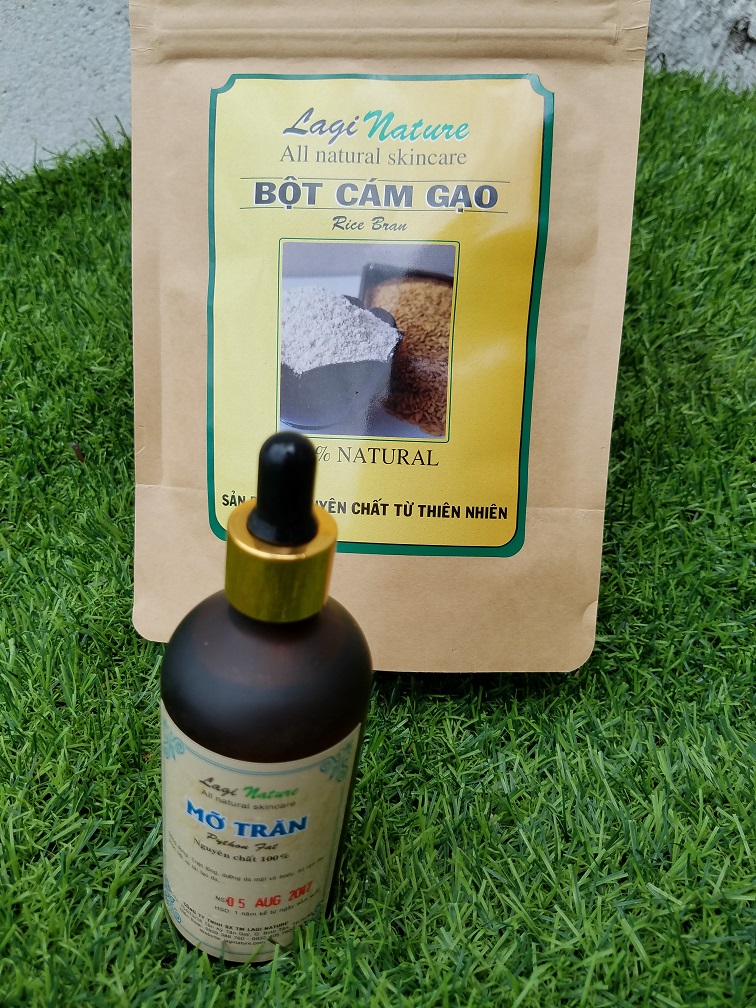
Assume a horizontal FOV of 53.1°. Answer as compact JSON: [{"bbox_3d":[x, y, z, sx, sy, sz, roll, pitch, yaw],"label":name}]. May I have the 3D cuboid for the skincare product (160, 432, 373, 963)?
[{"bbox_3d":[-0.024,0.040,0.164,0.045,0.147,0.045,9,33,-2],"label":"skincare product"}]

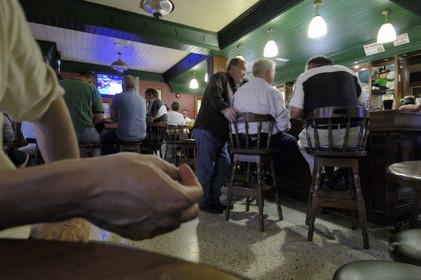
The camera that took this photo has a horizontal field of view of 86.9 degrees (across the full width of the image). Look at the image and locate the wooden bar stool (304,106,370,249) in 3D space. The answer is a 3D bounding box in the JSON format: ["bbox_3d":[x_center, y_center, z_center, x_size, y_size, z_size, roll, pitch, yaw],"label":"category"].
[{"bbox_3d":[1.068,0.288,1.927,0.460,1.110,0.460,0,3,17],"label":"wooden bar stool"}]

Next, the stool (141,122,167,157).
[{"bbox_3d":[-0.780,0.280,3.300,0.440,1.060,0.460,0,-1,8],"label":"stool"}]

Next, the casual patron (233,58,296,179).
[{"bbox_3d":[0.518,-0.175,2.294,0.540,1.290,0.740,1,3,33],"label":"casual patron"}]

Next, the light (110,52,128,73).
[{"bbox_3d":[-1.956,-1.666,4.772,0.360,0.420,0.360,-1,3,0],"label":"light"}]

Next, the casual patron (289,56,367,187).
[{"bbox_3d":[1.068,-0.162,2.025,0.620,1.270,0.700,0,3,18],"label":"casual patron"}]

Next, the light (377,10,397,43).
[{"bbox_3d":[2.141,-1.374,2.700,0.190,0.390,0.190,0,-1,0],"label":"light"}]

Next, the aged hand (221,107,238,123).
[{"bbox_3d":[0.181,-0.234,2.120,0.170,0.100,0.100,30,0,-9],"label":"aged hand"}]

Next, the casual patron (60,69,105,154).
[{"bbox_3d":[-1.380,-0.120,2.480,0.550,1.280,0.740,0,-1,-7],"label":"casual patron"}]

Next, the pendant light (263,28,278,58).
[{"bbox_3d":[0.851,-1.369,3.150,0.190,0.410,0.190,0,-1,0],"label":"pendant light"}]

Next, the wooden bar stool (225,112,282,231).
[{"bbox_3d":[0.433,0.284,2.237,0.470,1.100,0.470,1,3,27],"label":"wooden bar stool"}]

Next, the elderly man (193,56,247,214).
[{"bbox_3d":[0.110,-0.050,2.481,0.560,1.750,0.520,-2,3,-28],"label":"elderly man"}]

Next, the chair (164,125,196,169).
[{"bbox_3d":[-0.570,0.290,4.250,0.440,1.060,0.460,0,-1,45],"label":"chair"}]

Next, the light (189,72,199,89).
[{"bbox_3d":[-0.372,-1.333,5.000,0.190,0.390,0.190,0,-1,0],"label":"light"}]

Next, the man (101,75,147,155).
[{"bbox_3d":[-1.202,-0.191,3.054,0.520,1.320,0.700,-3,4,-38],"label":"man"}]

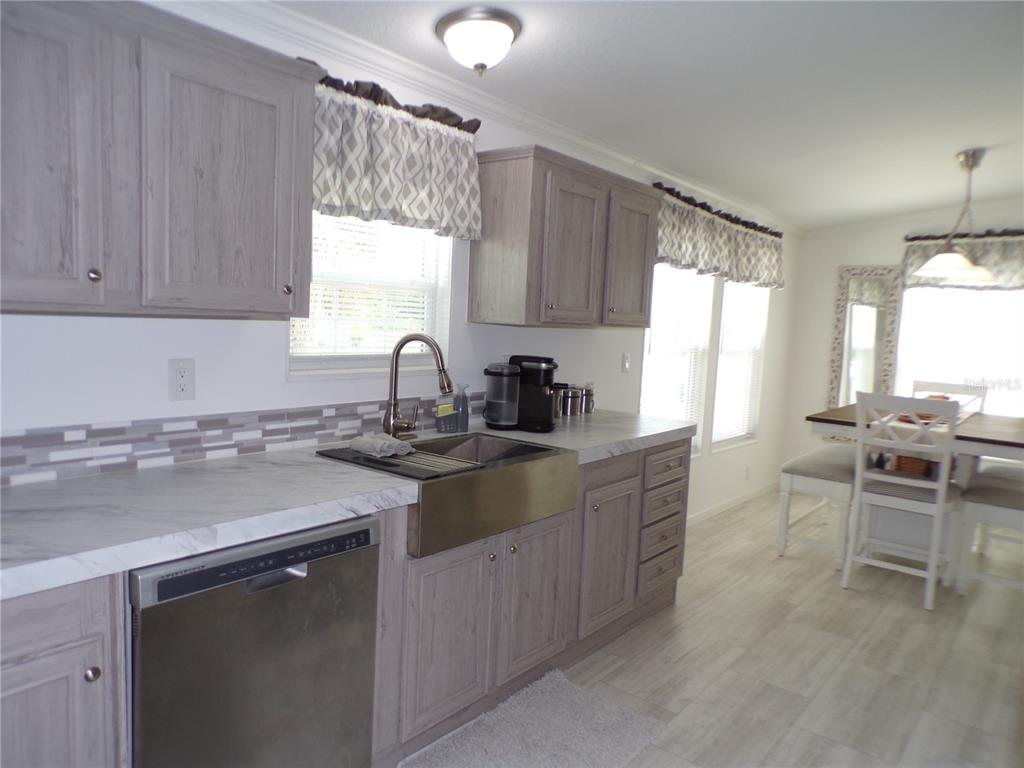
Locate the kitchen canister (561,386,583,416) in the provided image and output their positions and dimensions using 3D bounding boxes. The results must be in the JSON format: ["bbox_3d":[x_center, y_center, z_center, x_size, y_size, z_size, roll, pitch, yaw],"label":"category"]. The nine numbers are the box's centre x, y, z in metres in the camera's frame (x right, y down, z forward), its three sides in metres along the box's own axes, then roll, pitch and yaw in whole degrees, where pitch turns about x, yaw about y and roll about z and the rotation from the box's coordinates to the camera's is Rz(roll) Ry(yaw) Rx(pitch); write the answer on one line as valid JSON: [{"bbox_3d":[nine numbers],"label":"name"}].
[{"bbox_3d":[0.301,0.087,3.527,0.090,0.135,0.095,3,5,0],"label":"kitchen canister"}]

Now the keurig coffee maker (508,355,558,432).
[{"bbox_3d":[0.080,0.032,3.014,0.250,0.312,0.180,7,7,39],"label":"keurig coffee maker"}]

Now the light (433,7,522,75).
[{"bbox_3d":[-0.107,-1.096,2.345,0.290,0.155,0.290,-3,1,0],"label":"light"}]

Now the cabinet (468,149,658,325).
[{"bbox_3d":[0.279,-0.604,3.214,0.330,0.678,1.020,7,7,39],"label":"cabinet"}]

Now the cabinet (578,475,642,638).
[{"bbox_3d":[0.188,0.661,3.049,0.560,0.595,0.435,7,7,39],"label":"cabinet"}]

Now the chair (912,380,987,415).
[{"bbox_3d":[2.837,0.538,4.754,0.465,1.065,0.550,7,7,39],"label":"chair"}]

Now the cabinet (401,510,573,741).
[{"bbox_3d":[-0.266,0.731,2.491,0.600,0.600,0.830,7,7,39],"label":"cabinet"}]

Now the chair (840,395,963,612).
[{"bbox_3d":[2.139,0.588,3.854,0.480,1.075,0.560,7,7,39],"label":"chair"}]

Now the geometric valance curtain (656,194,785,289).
[{"bbox_3d":[1.496,-0.932,4.893,0.085,0.415,2.230,7,7,39],"label":"geometric valance curtain"}]

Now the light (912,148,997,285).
[{"bbox_3d":[2.560,-0.936,3.996,0.320,0.740,0.920,7,7,39],"label":"light"}]

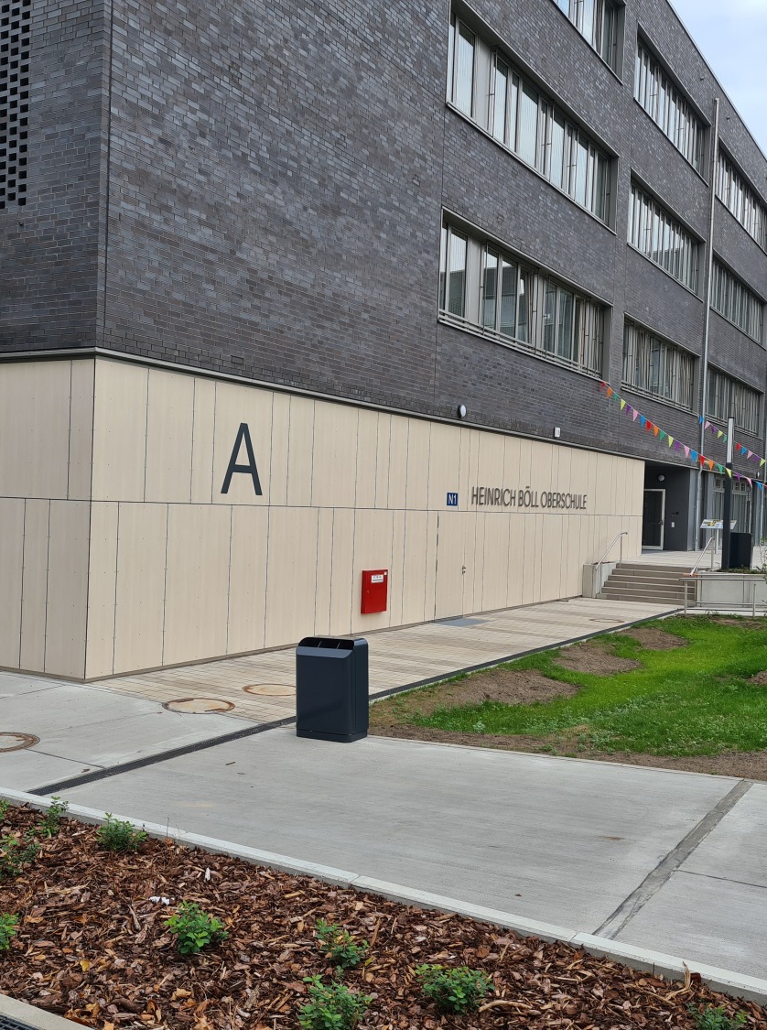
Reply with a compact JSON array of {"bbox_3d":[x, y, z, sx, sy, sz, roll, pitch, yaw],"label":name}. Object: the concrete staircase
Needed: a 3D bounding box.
[{"bbox_3d":[7.077,1.807,26.940,2.588,0.917,1.589,3,1,31],"label":"concrete staircase"}]

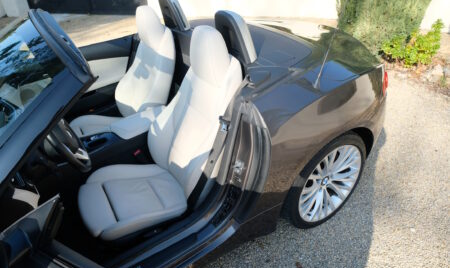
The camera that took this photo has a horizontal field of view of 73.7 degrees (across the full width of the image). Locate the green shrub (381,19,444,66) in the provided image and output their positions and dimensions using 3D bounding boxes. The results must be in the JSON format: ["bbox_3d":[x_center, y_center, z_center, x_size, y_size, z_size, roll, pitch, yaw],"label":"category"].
[{"bbox_3d":[2.668,-1.320,4.268,0.820,0.580,0.650,17,36,27],"label":"green shrub"}]

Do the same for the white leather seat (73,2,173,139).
[{"bbox_3d":[-0.749,-0.358,2.029,0.860,0.920,0.515,-19,36,-26],"label":"white leather seat"}]

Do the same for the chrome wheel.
[{"bbox_3d":[0.554,0.251,1.766,0.505,0.505,0.190,-19,36,-26],"label":"chrome wheel"}]

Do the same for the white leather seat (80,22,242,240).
[{"bbox_3d":[-0.353,-0.033,1.488,0.860,0.920,0.515,-19,36,-26],"label":"white leather seat"}]

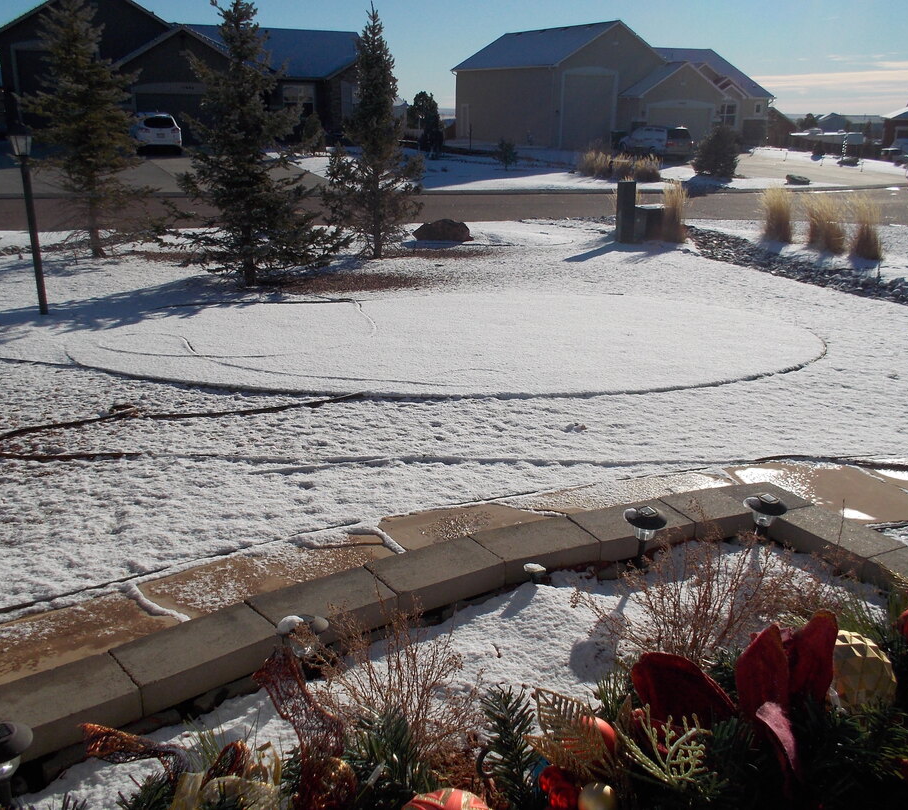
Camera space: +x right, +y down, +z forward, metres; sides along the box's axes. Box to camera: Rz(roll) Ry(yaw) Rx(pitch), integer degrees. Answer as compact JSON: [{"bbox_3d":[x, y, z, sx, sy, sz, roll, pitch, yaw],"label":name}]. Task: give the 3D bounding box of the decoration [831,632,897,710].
[{"bbox_3d":[0.401,0.285,0.930,0.110,0.110,0.110,1,18,0],"label":"decoration"}]

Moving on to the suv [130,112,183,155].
[{"bbox_3d":[-12.927,-11.701,38.924,1.820,1.660,4.400,-8,20,-25],"label":"suv"}]

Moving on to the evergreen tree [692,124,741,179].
[{"bbox_3d":[10.189,-9.875,35.105,1.800,2.000,1.800,1,18,0],"label":"evergreen tree"}]

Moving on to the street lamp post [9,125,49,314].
[{"bbox_3d":[-4.507,-1.958,9.626,0.280,2.020,0.280,0,19,0],"label":"street lamp post"}]

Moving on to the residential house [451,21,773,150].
[{"bbox_3d":[11.300,-21.732,61.798,17.000,7.300,15.500,-9,20,-25],"label":"residential house"}]

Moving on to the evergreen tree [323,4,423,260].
[{"bbox_3d":[-1.406,-4.587,15.548,1.700,4.150,1.700,0,19,0],"label":"evergreen tree"}]

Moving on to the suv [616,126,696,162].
[{"bbox_3d":[11.182,-14.743,50.428,1.900,1.740,4.850,-9,20,-25],"label":"suv"}]

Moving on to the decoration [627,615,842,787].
[{"bbox_3d":[0.338,0.354,1.090,0.230,0.190,0.160,6,19,16],"label":"decoration"}]

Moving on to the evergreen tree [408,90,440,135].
[{"bbox_3d":[-1.797,-17.682,55.176,2.000,3.100,2.000,1,18,0],"label":"evergreen tree"}]

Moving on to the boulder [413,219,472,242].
[{"bbox_3d":[-0.233,-3.623,18.612,1.200,0.440,0.800,0,19,0],"label":"boulder"}]

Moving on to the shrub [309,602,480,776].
[{"bbox_3d":[-0.137,0.707,2.240,0.400,0.420,0.370,0,19,0],"label":"shrub"}]

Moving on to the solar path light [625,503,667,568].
[{"bbox_3d":[0.667,0.457,3.145,0.150,0.225,0.150,1,18,0],"label":"solar path light"}]

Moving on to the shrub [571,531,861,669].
[{"bbox_3d":[0.737,0.535,2.535,0.750,0.420,0.600,1,18,0],"label":"shrub"}]

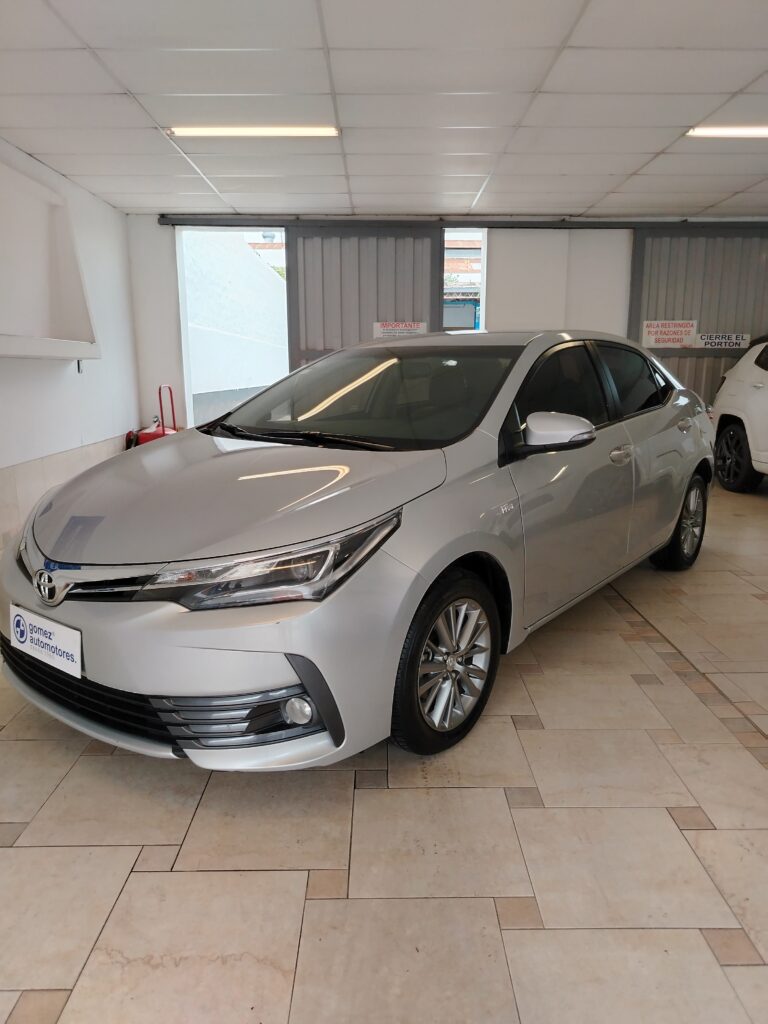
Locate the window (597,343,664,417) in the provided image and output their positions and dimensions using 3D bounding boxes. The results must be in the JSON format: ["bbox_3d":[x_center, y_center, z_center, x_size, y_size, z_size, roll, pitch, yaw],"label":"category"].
[{"bbox_3d":[1.257,-0.675,3.608,0.050,0.365,0.680,-25,-7,39],"label":"window"}]

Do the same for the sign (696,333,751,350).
[{"bbox_3d":[3.737,-1.872,7.802,0.598,0.154,0.015,0,11,0],"label":"sign"}]

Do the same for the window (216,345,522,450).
[{"bbox_3d":[-0.078,-0.539,3.108,1.380,0.120,0.970,9,40,37],"label":"window"}]

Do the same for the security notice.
[{"bbox_3d":[3.137,-1.939,7.785,0.616,0.292,0.015,0,11,0],"label":"security notice"}]

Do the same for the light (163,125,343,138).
[{"bbox_3d":[-0.894,-2.604,4.859,1.196,0.070,0.120,0,11,0],"label":"light"}]

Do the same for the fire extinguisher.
[{"bbox_3d":[-2.327,-0.726,7.187,0.480,1.110,0.460,4,12,20],"label":"fire extinguisher"}]

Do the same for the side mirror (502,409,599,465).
[{"bbox_3d":[0.586,-0.266,2.489,0.240,0.190,0.240,9,14,37],"label":"side mirror"}]

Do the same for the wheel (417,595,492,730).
[{"bbox_3d":[0.179,0.490,2.373,0.160,0.440,0.440,9,14,37],"label":"wheel"}]

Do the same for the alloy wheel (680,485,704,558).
[{"bbox_3d":[1.853,0.067,4.449,0.160,0.440,0.440,9,14,37],"label":"alloy wheel"}]

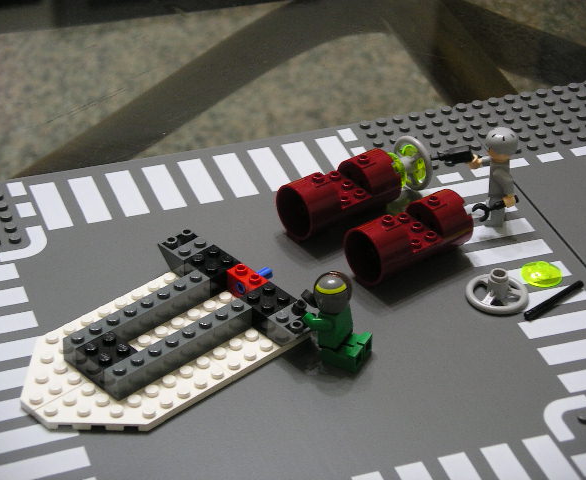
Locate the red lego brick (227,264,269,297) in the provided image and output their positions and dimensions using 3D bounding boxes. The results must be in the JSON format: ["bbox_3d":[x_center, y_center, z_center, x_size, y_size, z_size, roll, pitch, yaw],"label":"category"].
[{"bbox_3d":[-0.017,0.017,0.686,0.008,0.011,0.016,-27,45,-35],"label":"red lego brick"}]

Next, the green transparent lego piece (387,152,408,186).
[{"bbox_3d":[0.040,-0.028,0.753,0.005,0.016,0.016,-23,43,-32],"label":"green transparent lego piece"}]

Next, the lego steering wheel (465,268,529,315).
[{"bbox_3d":[0.080,0.017,0.703,0.024,0.011,0.024,2,35,-1],"label":"lego steering wheel"}]

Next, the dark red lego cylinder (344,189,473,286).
[{"bbox_3d":[0.046,-0.001,0.716,0.048,0.025,0.024,-24,43,-32],"label":"dark red lego cylinder"}]

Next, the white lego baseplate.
[{"bbox_3d":[-0.052,0.040,0.662,0.104,0.005,0.064,-27,45,-35],"label":"white lego baseplate"}]

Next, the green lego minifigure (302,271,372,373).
[{"bbox_3d":[0.015,0.028,0.664,0.025,0.035,0.020,16,38,18],"label":"green lego minifigure"}]

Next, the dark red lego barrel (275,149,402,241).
[{"bbox_3d":[0.019,-0.019,0.738,0.048,0.025,0.024,-23,43,-32],"label":"dark red lego barrel"}]

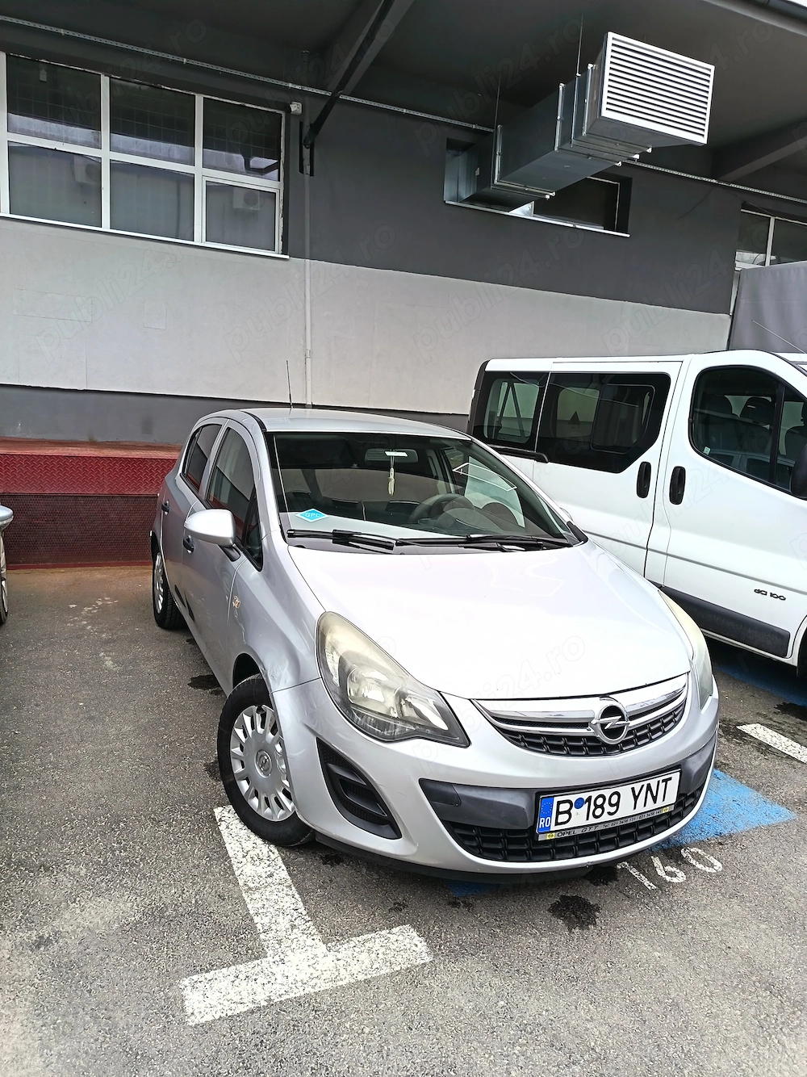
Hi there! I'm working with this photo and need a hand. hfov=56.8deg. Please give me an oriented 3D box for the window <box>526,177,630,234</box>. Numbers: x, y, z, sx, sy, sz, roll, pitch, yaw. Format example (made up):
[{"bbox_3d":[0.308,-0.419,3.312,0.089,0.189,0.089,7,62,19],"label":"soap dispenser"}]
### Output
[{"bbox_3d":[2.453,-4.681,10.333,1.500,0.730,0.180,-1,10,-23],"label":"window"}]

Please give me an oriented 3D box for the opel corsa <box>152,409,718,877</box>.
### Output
[{"bbox_3d":[-0.237,0.101,3.831,1.800,1.488,4.000,-1,11,-26],"label":"opel corsa"}]

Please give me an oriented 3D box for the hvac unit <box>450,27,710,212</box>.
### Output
[{"bbox_3d":[1.819,-4.412,8.319,1.270,0.710,2.940,-1,10,-23],"label":"hvac unit"}]

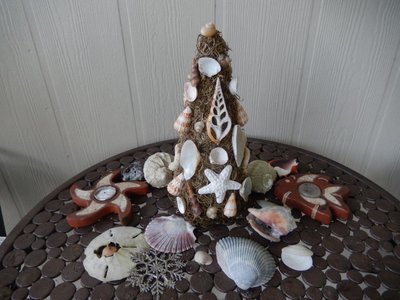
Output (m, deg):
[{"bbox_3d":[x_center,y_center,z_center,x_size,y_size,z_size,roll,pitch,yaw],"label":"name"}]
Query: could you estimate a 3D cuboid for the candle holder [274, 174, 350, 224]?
[{"bbox_3d":[0.191,0.079,0.499,0.119,0.025,0.100,10,33,17],"label":"candle holder"}]

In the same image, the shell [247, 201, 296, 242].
[{"bbox_3d":[0.119,0.112,0.481,0.083,0.046,0.056,13,34,23],"label":"shell"}]

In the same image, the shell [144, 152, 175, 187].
[{"bbox_3d":[-0.081,0.041,0.590,0.067,0.064,0.056,-2,31,0],"label":"shell"}]

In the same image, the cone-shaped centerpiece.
[{"bbox_3d":[0.013,-0.040,0.473,0.148,0.320,0.142,-2,31,0],"label":"cone-shaped centerpiece"}]

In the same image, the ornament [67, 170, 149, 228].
[{"bbox_3d":[-0.176,0.090,0.556,0.152,0.023,0.140,-2,31,0],"label":"ornament"}]

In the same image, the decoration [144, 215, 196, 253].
[{"bbox_3d":[-0.045,0.122,0.442,0.079,0.022,0.069,-1,31,0],"label":"decoration"}]

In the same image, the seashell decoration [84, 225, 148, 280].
[{"bbox_3d":[-0.118,0.147,0.414,0.091,0.012,0.087,-1,31,0],"label":"seashell decoration"}]

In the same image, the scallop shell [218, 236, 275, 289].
[{"bbox_3d":[0.069,0.155,0.426,0.087,0.032,0.098,1,31,5],"label":"scallop shell"}]

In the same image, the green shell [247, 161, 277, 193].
[{"bbox_3d":[0.111,0.049,0.523,0.055,0.055,0.050,-18,35,-25],"label":"green shell"}]

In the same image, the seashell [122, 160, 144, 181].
[{"bbox_3d":[-0.144,0.043,0.621,0.046,0.035,0.042,-2,31,0],"label":"seashell"}]

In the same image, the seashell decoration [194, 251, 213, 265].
[{"bbox_3d":[0.005,0.149,0.405,0.026,0.012,0.021,-1,31,0],"label":"seashell decoration"}]

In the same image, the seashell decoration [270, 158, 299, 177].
[{"bbox_3d":[0.163,0.035,0.567,0.060,0.032,0.044,-1,31,0],"label":"seashell decoration"}]

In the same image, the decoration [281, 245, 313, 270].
[{"bbox_3d":[0.137,0.146,0.402,0.043,0.016,0.041,-1,31,0],"label":"decoration"}]

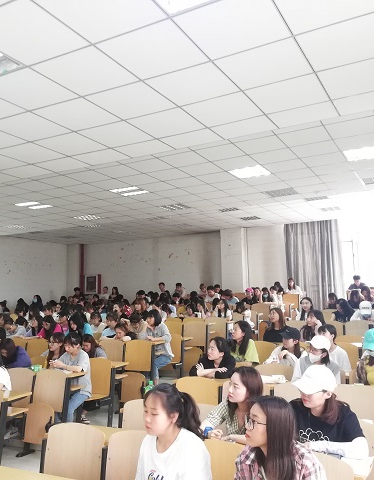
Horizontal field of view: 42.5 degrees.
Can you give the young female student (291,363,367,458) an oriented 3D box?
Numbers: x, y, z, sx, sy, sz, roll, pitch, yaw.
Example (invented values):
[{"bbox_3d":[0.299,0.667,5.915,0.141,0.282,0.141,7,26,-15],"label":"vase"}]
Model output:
[{"bbox_3d":[0.749,1.268,2.573,0.480,1.160,0.680,-7,-9,35],"label":"young female student"}]

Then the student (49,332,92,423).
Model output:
[{"bbox_3d":[-1.455,1.769,6.007,0.480,1.200,0.700,-8,-10,39],"label":"student"}]

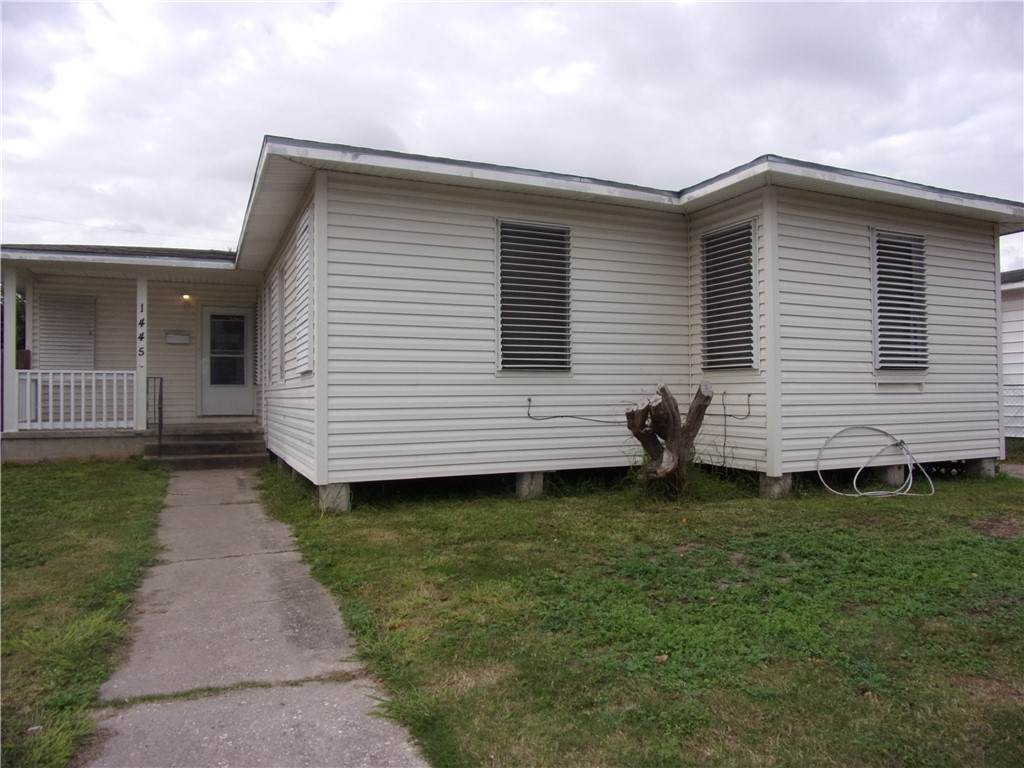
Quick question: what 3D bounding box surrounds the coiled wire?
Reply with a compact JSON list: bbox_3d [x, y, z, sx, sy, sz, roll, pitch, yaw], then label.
[{"bbox_3d":[3.800,0.788,7.380,1.100,0.700,0.450,0,-1,0],"label":"coiled wire"}]

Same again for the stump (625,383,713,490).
[{"bbox_3d":[1.698,0.573,7.650,0.900,1.170,0.620,-1,-1,13],"label":"stump"}]

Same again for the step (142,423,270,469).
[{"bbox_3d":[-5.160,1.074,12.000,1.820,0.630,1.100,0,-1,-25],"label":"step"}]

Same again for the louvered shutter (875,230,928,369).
[{"bbox_3d":[4.421,-0.938,7.990,0.800,1.520,0.080,0,-1,-25],"label":"louvered shutter"}]

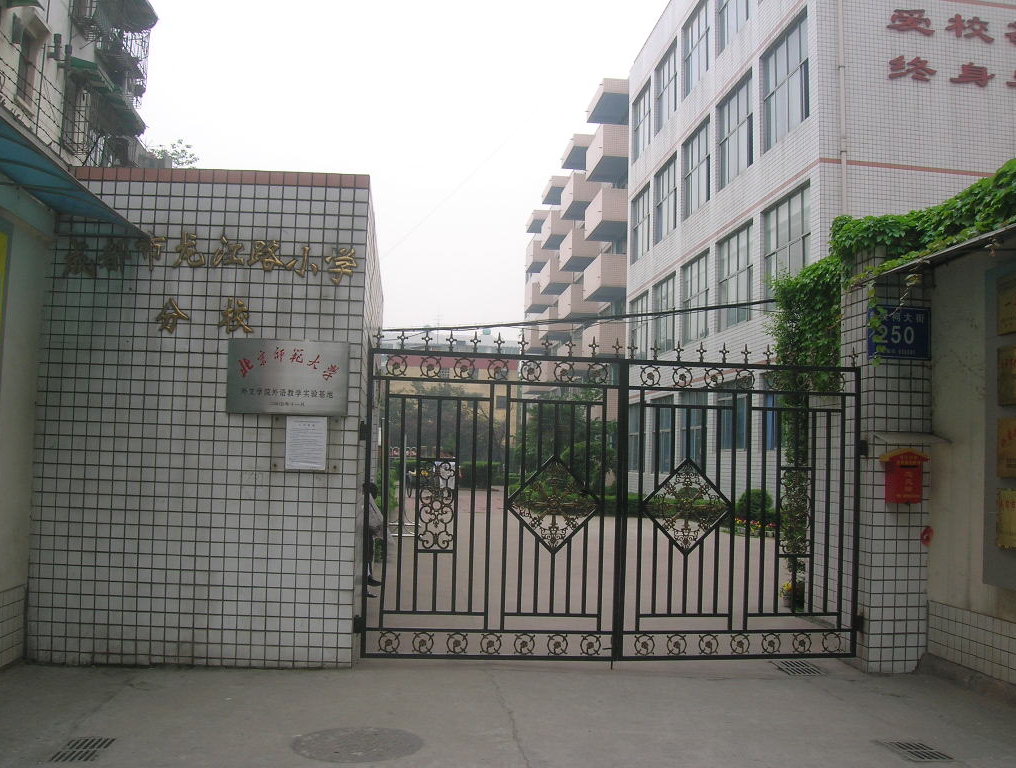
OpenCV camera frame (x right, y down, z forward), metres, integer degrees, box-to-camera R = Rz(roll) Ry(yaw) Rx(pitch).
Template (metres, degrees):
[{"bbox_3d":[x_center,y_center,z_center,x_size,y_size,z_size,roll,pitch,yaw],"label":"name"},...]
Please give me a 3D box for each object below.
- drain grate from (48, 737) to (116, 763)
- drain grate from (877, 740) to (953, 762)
[{"bbox_3d":[-2.133,1.858,5.072,0.231,0.030,0.402,2,-3,-6],"label":"drain grate"},{"bbox_3d":[2.167,1.964,5.356,0.236,0.030,0.402,2,-3,-7],"label":"drain grate"}]

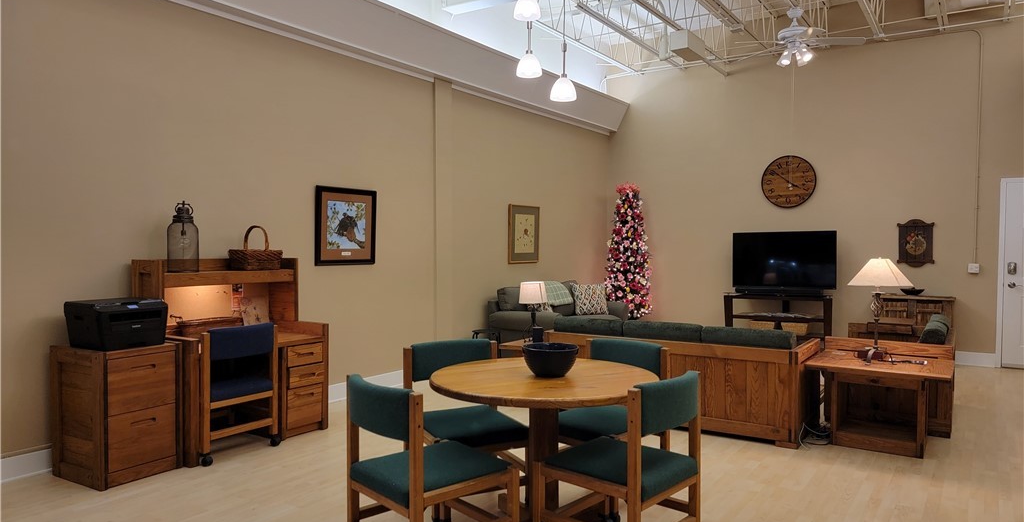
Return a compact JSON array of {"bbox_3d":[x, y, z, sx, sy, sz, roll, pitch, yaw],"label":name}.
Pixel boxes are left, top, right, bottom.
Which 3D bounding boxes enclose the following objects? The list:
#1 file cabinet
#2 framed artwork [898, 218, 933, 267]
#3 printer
[{"bbox_3d":[-2.355,0.879,4.245,0.533,0.765,0.472,0,1,32],"label":"file cabinet"},{"bbox_3d":[4.710,-0.213,8.287,0.375,0.590,0.030,1,2,33],"label":"framed artwork"},{"bbox_3d":[-2.308,0.365,4.156,0.400,0.260,0.408,1,2,33],"label":"printer"}]

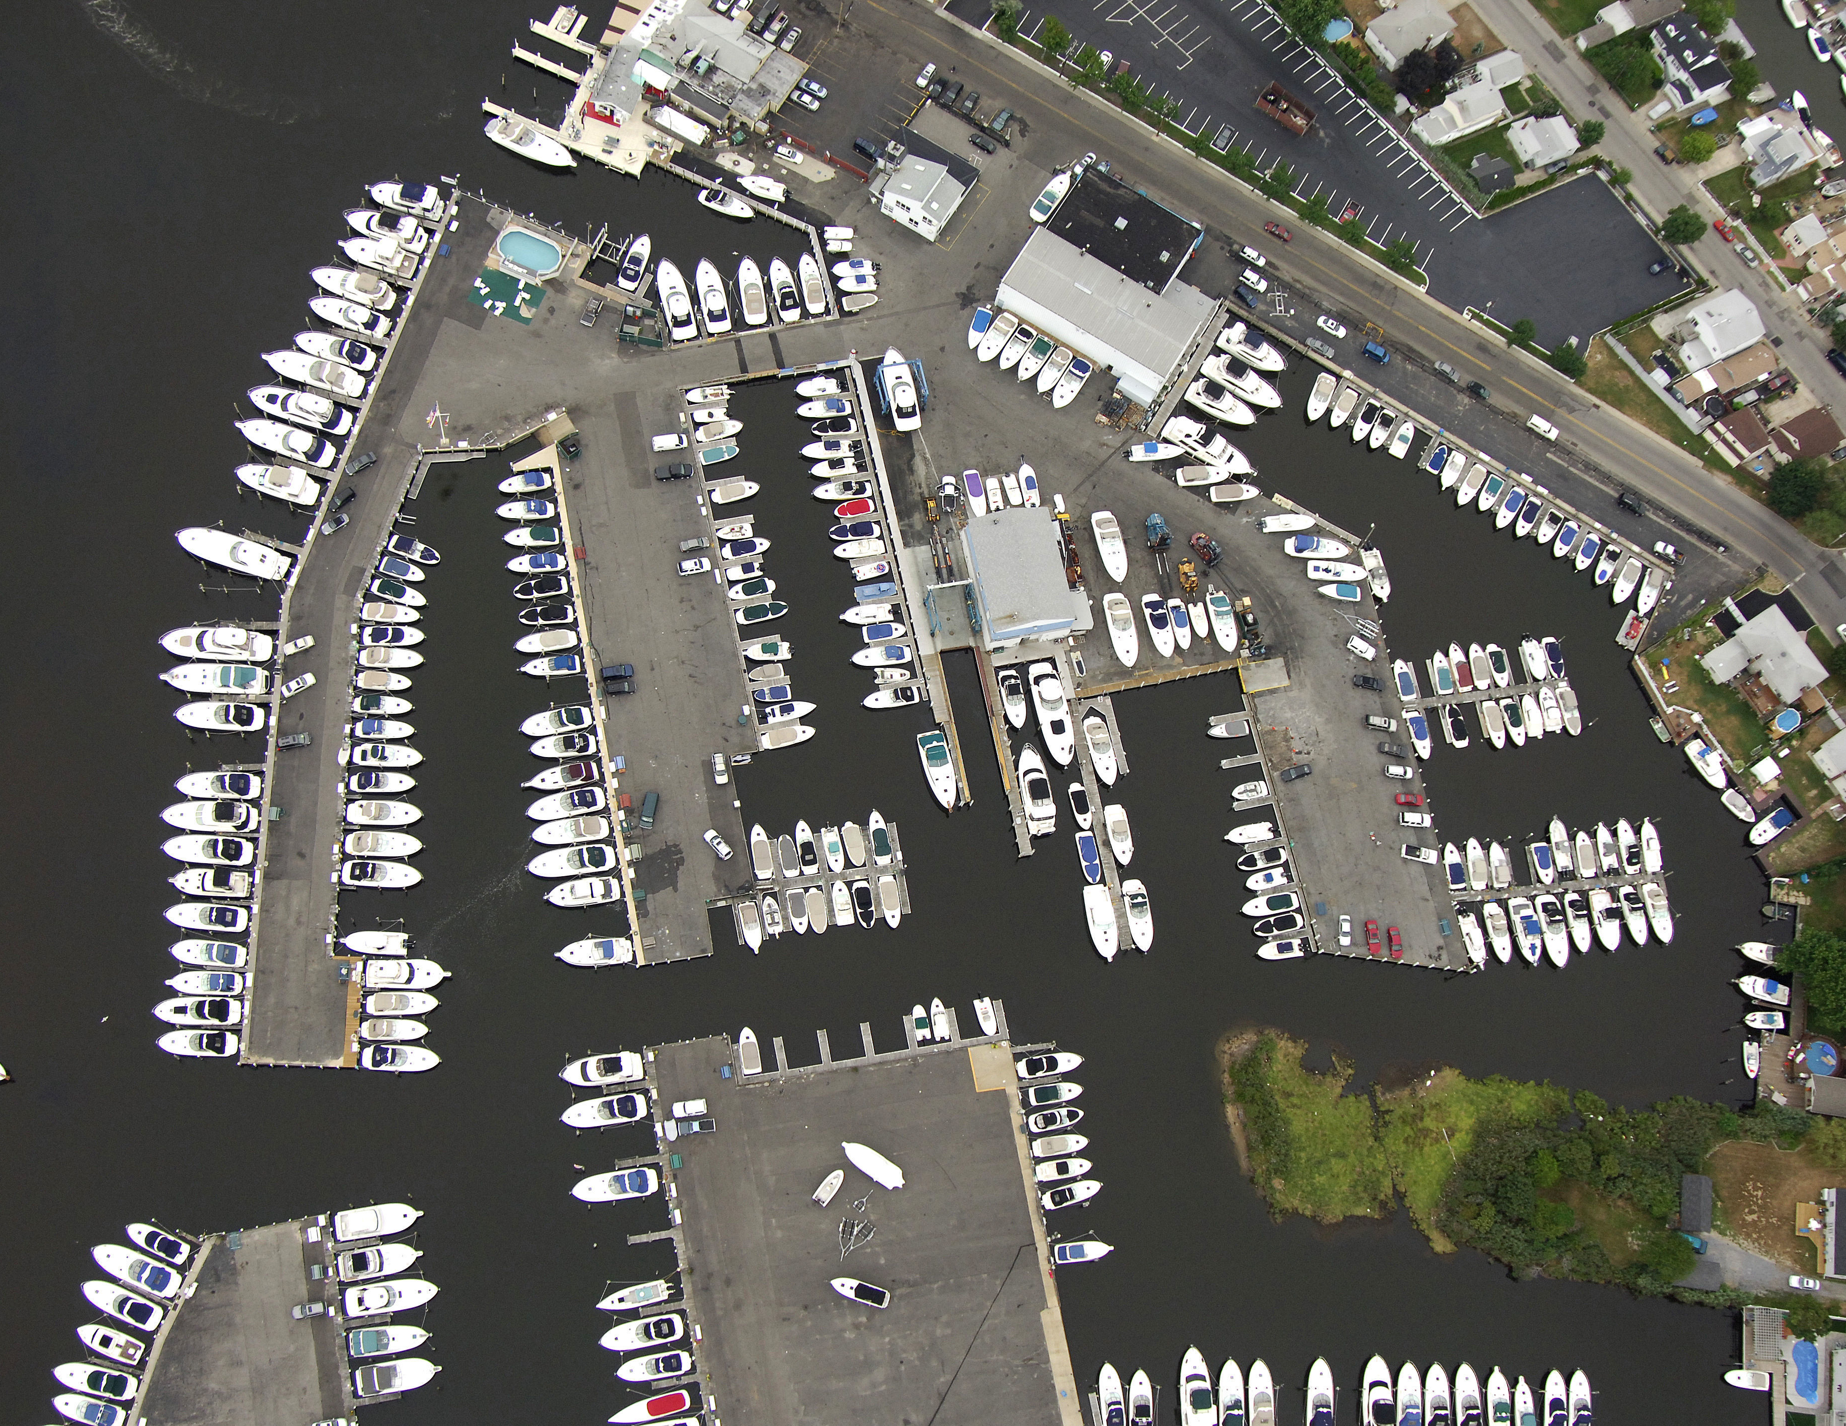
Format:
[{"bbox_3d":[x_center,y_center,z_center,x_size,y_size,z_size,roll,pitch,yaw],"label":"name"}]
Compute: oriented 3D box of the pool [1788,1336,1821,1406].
[{"bbox_3d":[130.420,97.660,317.540,4.360,1.600,8.550,10,72,-3],"label":"pool"}]

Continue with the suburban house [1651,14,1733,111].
[{"bbox_3d":[135.500,-115.580,380.090,8.680,7.800,14.590,-26,77,-14],"label":"suburban house"}]

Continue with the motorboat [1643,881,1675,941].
[{"bbox_3d":[113.230,30.780,329.200,3.210,2.610,9.540,-6,72,-9],"label":"motorboat"}]

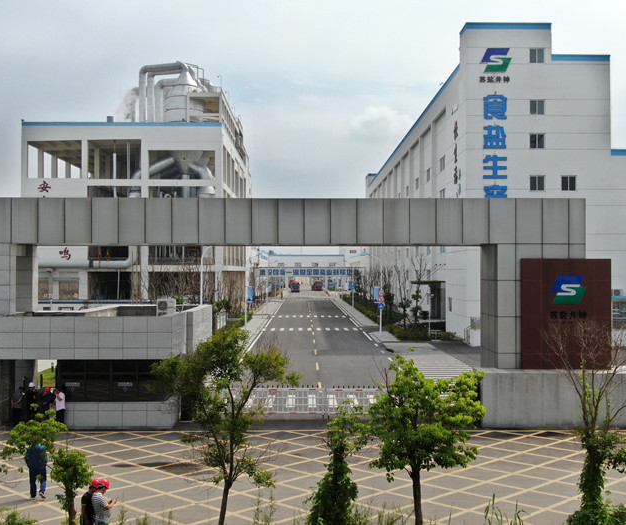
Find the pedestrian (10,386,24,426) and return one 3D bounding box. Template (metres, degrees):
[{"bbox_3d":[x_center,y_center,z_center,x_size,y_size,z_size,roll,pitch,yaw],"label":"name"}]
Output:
[{"bbox_3d":[-11.969,5.880,34.400,0.450,1.690,0.500,0,-1,-30],"label":"pedestrian"}]

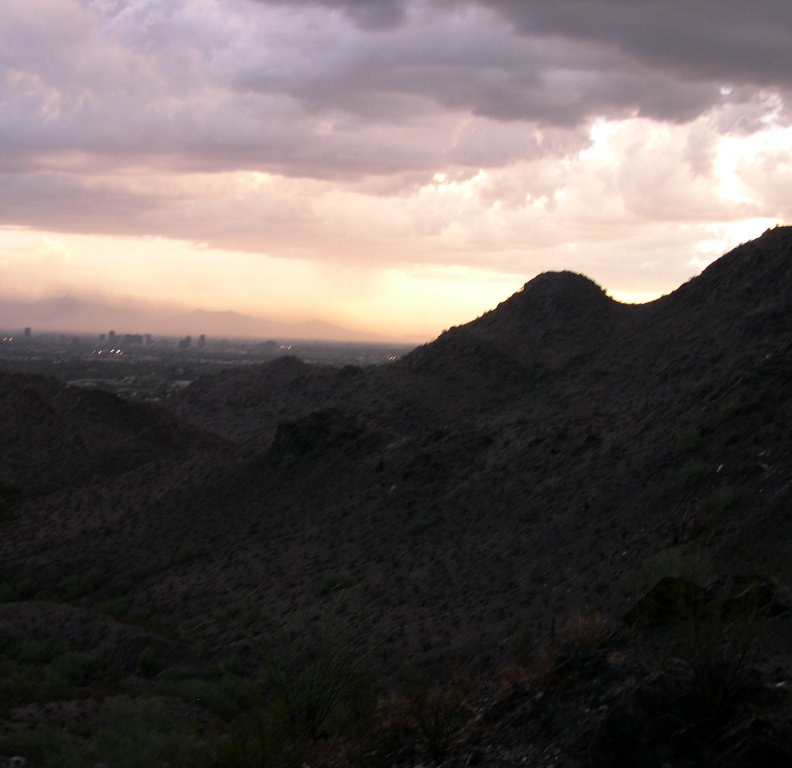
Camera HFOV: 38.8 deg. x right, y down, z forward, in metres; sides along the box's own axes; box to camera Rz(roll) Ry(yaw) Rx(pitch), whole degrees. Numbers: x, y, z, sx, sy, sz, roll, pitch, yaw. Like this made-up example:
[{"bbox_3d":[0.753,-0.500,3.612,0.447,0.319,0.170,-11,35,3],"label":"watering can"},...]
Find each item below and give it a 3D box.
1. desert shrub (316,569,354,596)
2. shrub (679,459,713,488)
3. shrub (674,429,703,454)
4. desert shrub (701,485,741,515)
[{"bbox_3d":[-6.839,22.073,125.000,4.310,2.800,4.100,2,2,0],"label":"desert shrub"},{"bbox_3d":[30.640,9.156,115.000,3.370,2.760,3.210,2,2,0],"label":"shrub"},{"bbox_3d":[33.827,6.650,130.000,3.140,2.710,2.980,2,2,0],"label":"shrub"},{"bbox_3d":[30.404,10.789,105.000,3.440,2.520,3.270,2,2,0],"label":"desert shrub"}]

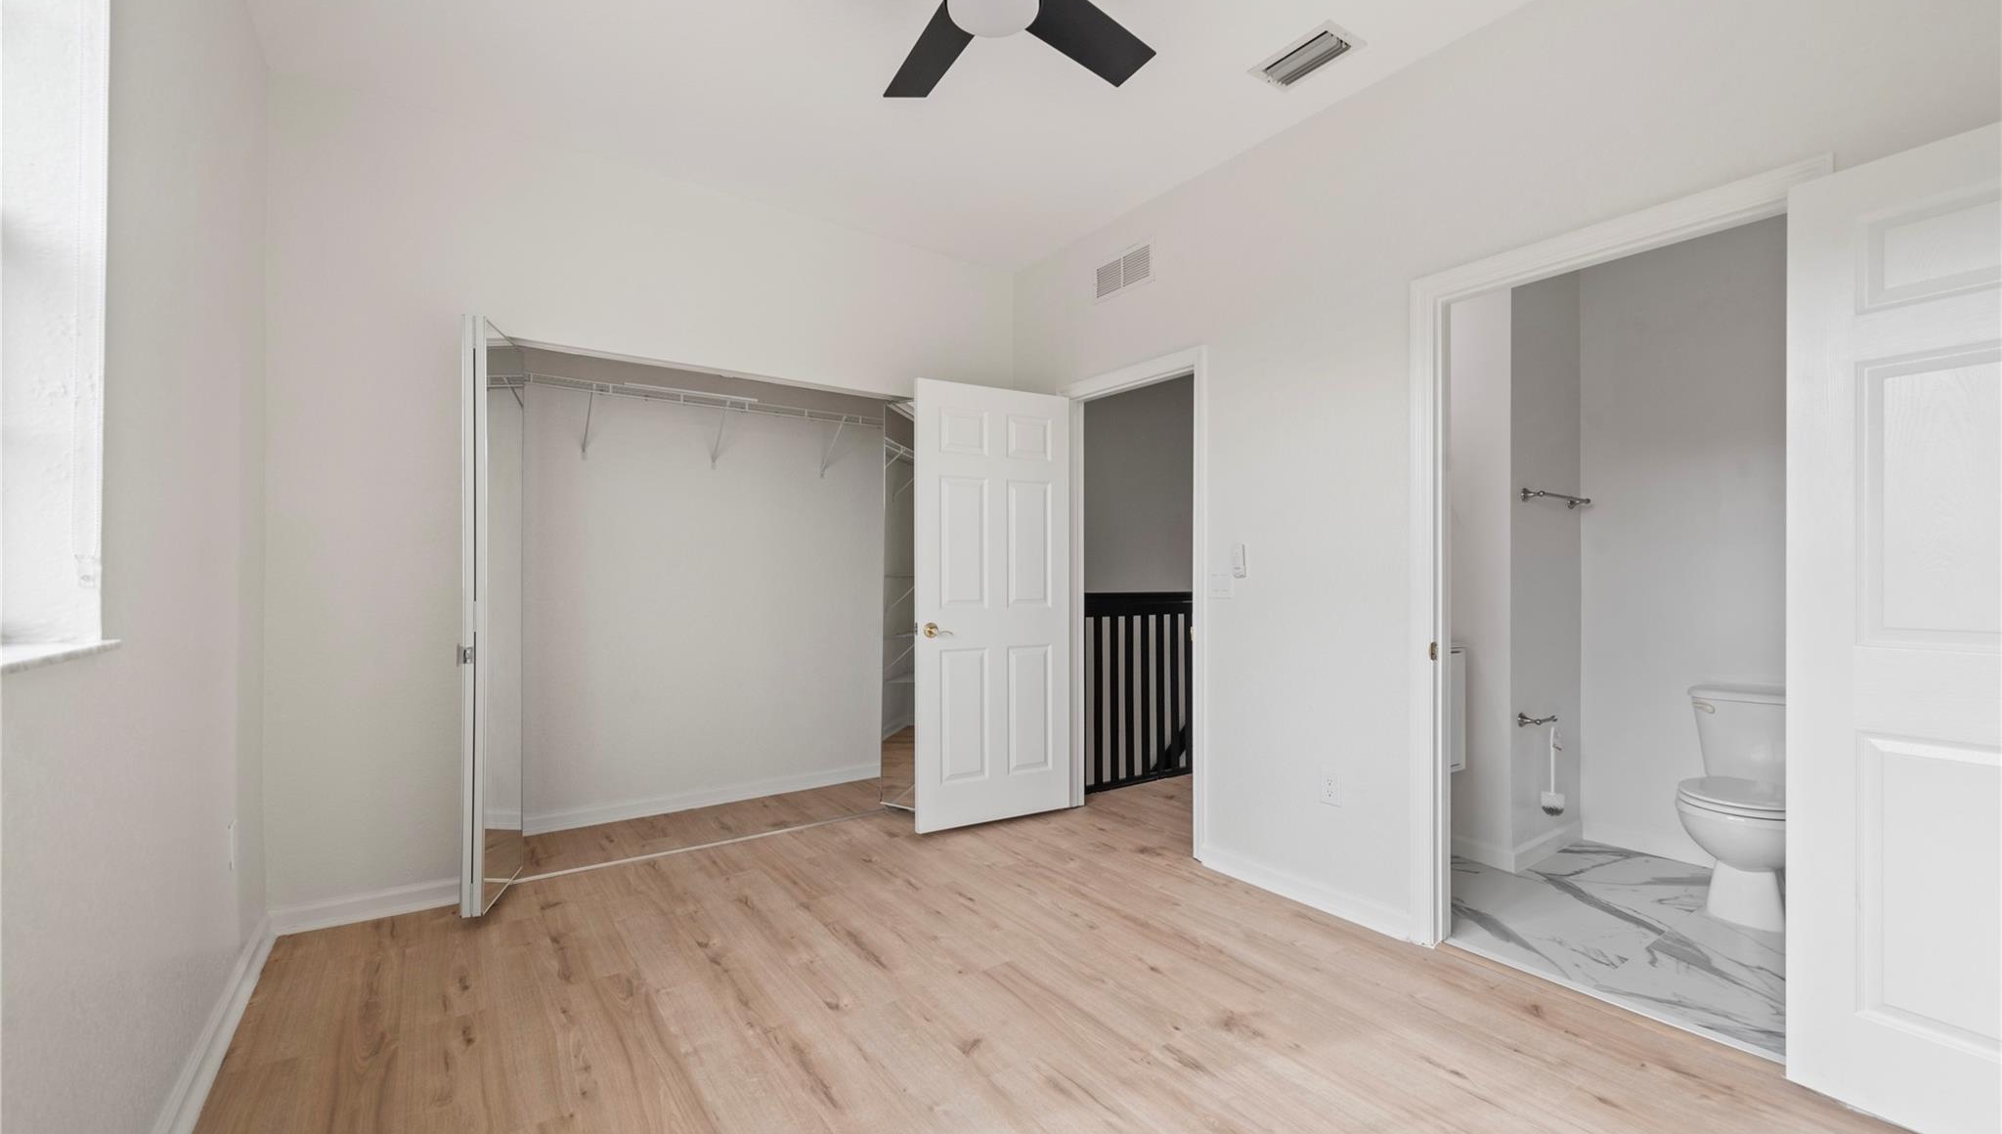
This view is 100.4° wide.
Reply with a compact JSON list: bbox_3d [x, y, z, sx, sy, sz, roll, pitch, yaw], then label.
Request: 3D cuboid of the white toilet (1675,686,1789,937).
[{"bbox_3d":[2.688,0.834,2.957,0.712,0.745,0.495,0,-1,-35],"label":"white toilet"}]

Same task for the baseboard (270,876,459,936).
[{"bbox_3d":[-2.148,1.159,2.856,0.520,0.091,0.020,0,-1,-35],"label":"baseboard"}]

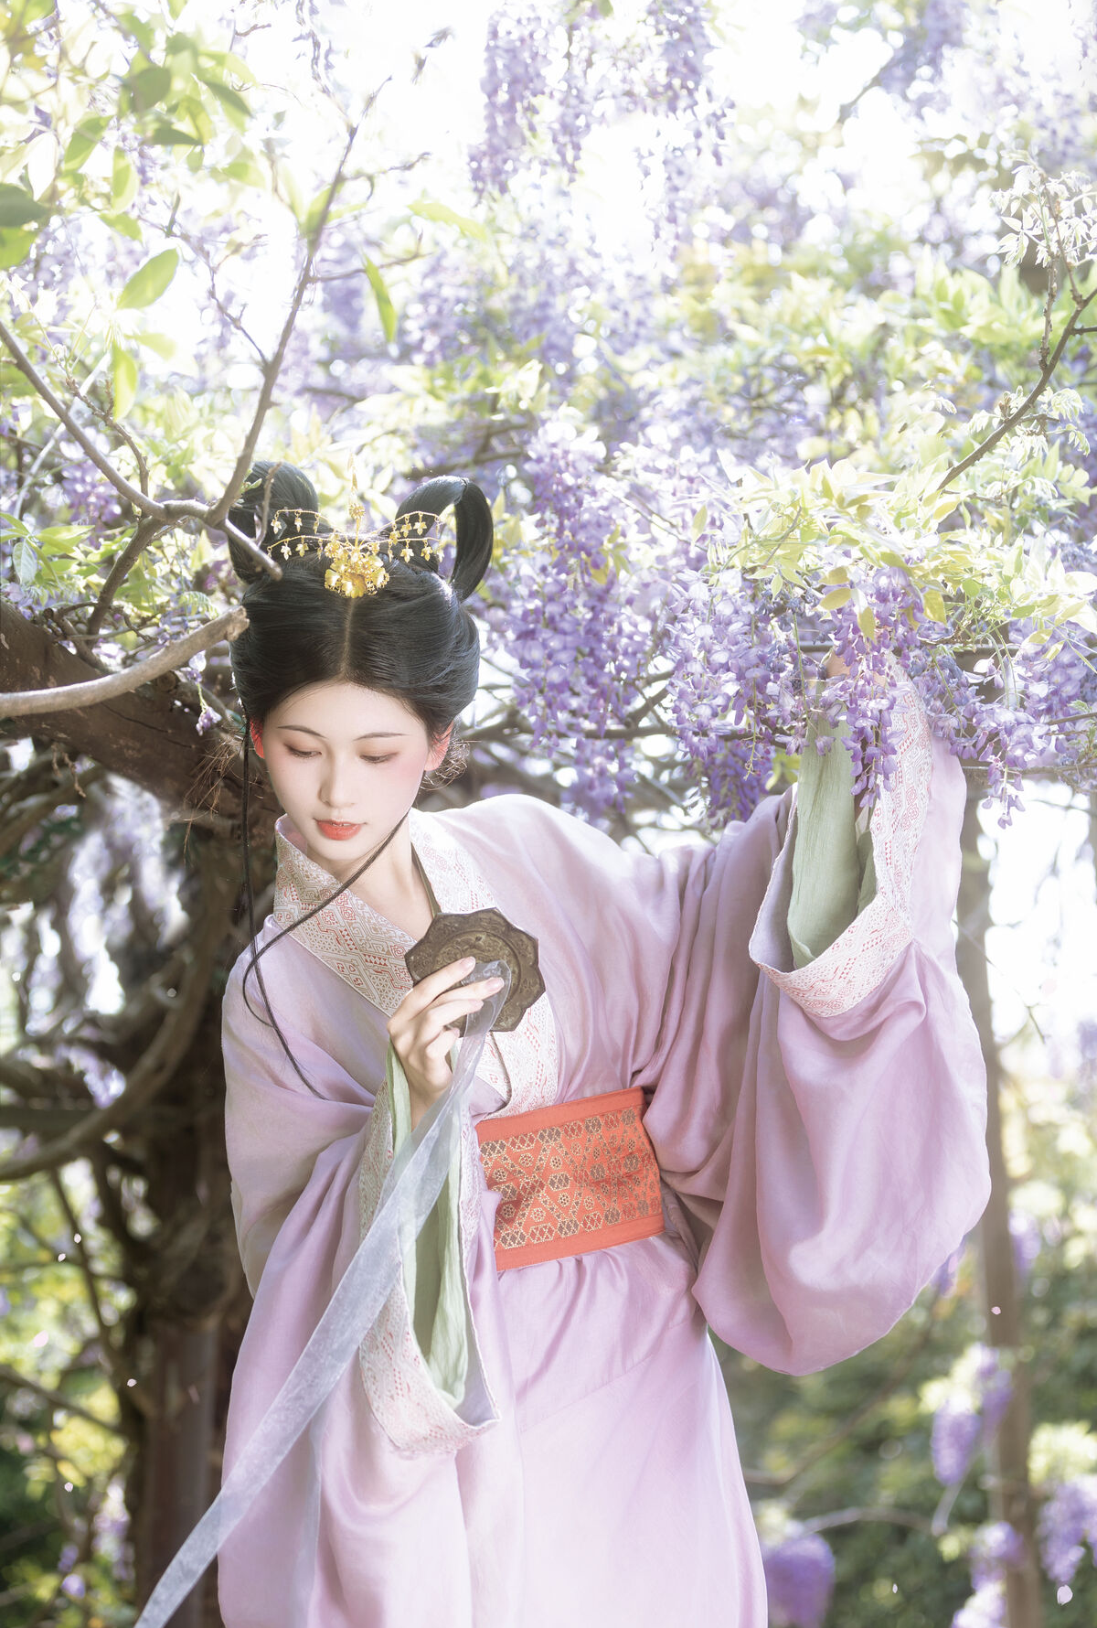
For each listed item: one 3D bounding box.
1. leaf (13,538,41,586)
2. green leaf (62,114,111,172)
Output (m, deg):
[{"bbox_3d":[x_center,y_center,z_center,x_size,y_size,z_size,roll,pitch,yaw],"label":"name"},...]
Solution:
[{"bbox_3d":[-0.465,-0.224,2.850,0.021,0.041,0.012,4,0,-5],"label":"leaf"},{"bbox_3d":[-0.395,-0.576,2.750,0.025,0.061,0.014,42,0,-8],"label":"green leaf"}]

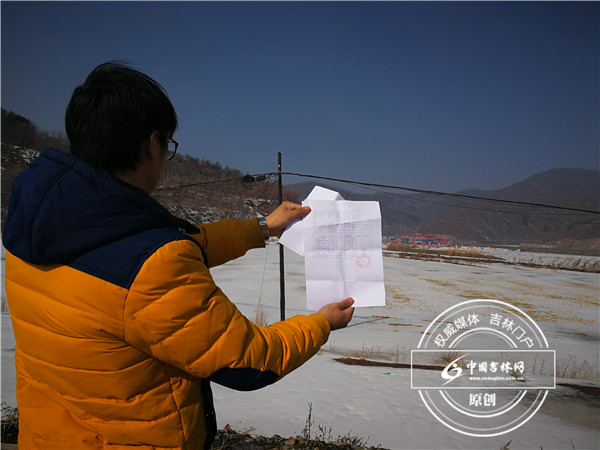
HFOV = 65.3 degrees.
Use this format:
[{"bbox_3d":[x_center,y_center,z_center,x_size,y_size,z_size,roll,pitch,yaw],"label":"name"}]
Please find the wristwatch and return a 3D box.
[{"bbox_3d":[-0.100,0.010,1.280,0.035,0.060,0.061,-14,-14,-14],"label":"wristwatch"}]

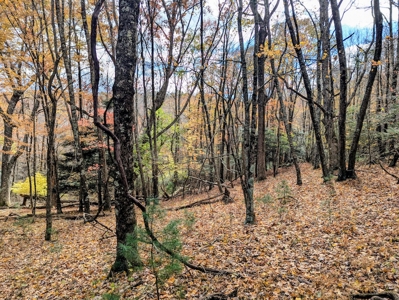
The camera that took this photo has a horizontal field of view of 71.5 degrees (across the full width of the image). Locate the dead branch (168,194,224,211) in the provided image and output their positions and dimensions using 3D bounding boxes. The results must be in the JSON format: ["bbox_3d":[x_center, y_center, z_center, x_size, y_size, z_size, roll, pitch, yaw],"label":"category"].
[{"bbox_3d":[-0.070,1.560,8.300,1.850,0.420,0.350,0,0,-23],"label":"dead branch"}]

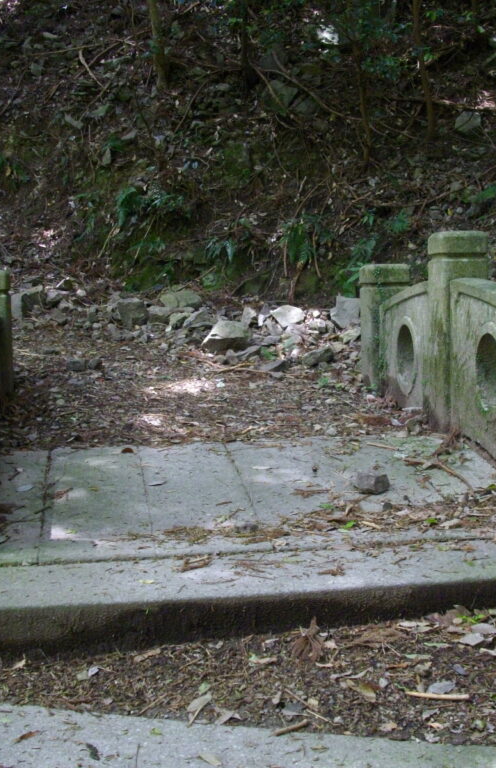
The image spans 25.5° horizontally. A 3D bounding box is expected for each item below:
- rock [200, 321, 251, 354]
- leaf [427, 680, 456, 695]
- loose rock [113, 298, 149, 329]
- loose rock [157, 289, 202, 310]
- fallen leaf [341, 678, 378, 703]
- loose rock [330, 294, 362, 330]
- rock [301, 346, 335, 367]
[{"bbox_3d":[-0.171,-0.360,8.304,0.364,0.233,0.280,-1,6,-1],"label":"rock"},{"bbox_3d":[0.543,0.854,3.073,0.085,0.020,0.060,0,7,9],"label":"leaf"},{"bbox_3d":[-0.959,-0.576,8.936,0.282,0.235,0.240,-2,6,-6],"label":"loose rock"},{"bbox_3d":[-0.472,-0.591,7.650,0.300,0.160,0.220,-1,7,0],"label":"loose rock"},{"bbox_3d":[0.312,0.857,3.060,0.110,0.025,0.065,3,8,30],"label":"fallen leaf"},{"bbox_3d":[0.820,-0.592,8.933,0.283,0.267,0.220,-1,6,5],"label":"loose rock"},{"bbox_3d":[0.429,-0.170,6.758,0.210,0.125,0.140,-2,7,-6],"label":"rock"}]

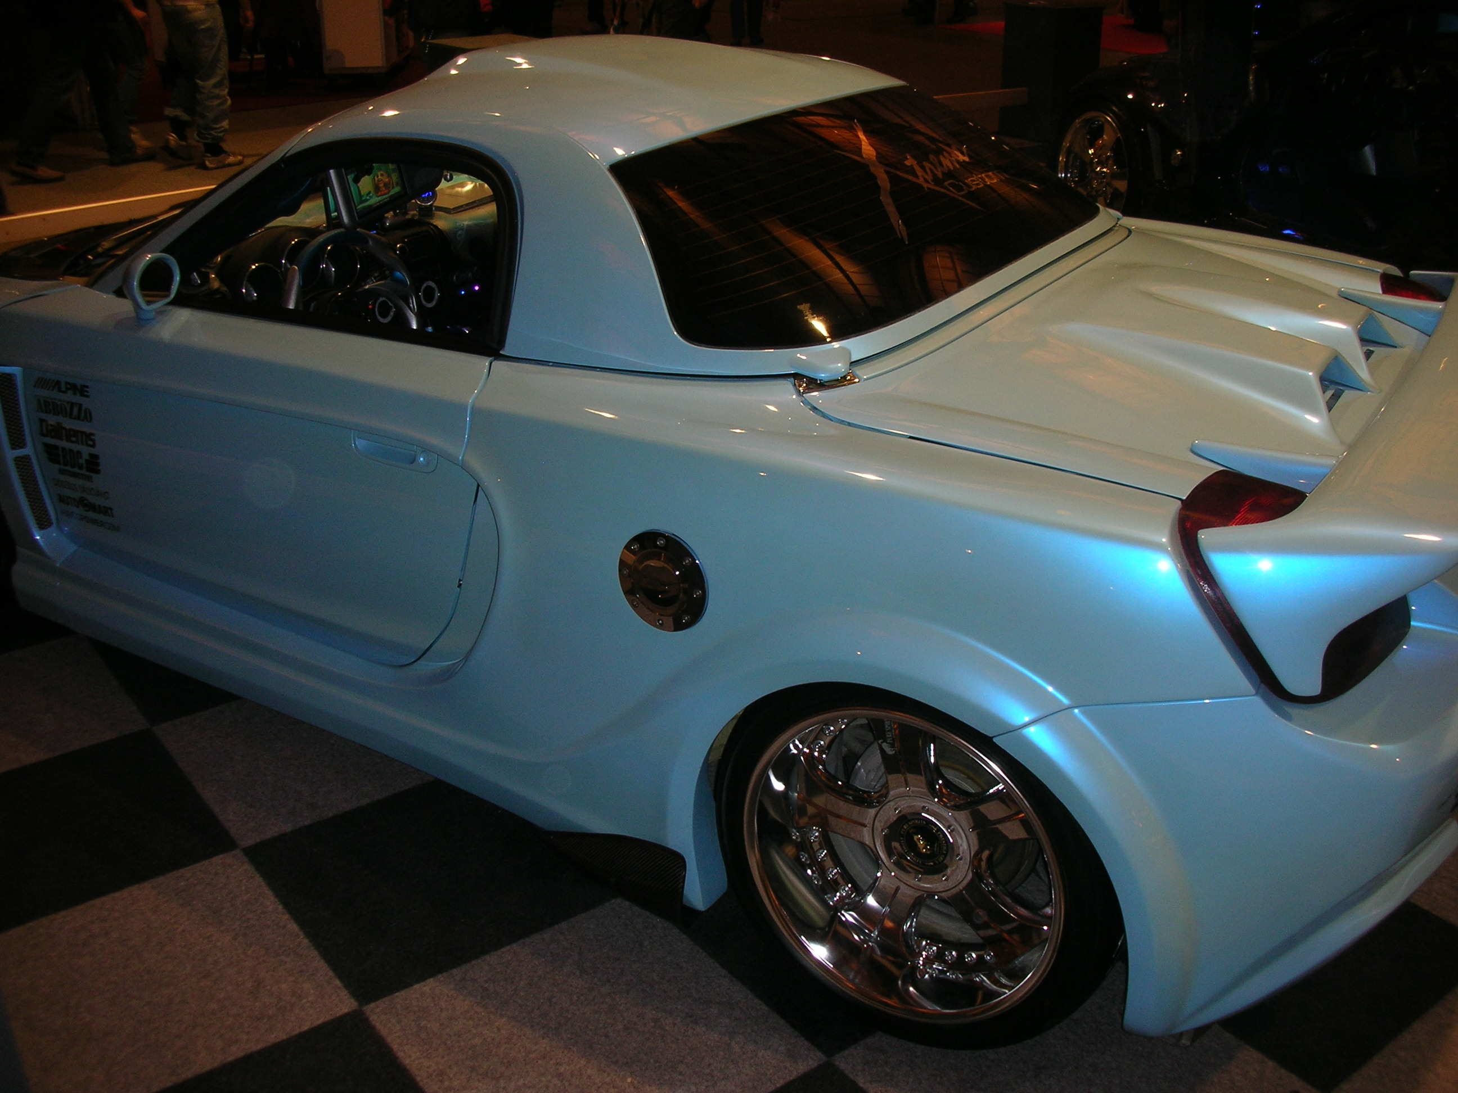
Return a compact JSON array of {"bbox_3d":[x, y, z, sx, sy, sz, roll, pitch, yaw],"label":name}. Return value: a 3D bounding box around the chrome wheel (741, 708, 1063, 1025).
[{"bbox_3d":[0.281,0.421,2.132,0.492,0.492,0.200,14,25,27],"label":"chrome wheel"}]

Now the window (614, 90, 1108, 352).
[{"bbox_3d":[0.258,-0.606,2.657,0.490,0.110,1.310,42,36,10],"label":"window"}]

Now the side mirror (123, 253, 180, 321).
[{"bbox_3d":[-1.016,-0.459,2.579,0.070,0.122,0.103,11,26,22],"label":"side mirror"}]

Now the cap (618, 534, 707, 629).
[{"bbox_3d":[-0.098,0.053,2.149,0.157,0.157,0.035,14,24,27],"label":"cap"}]

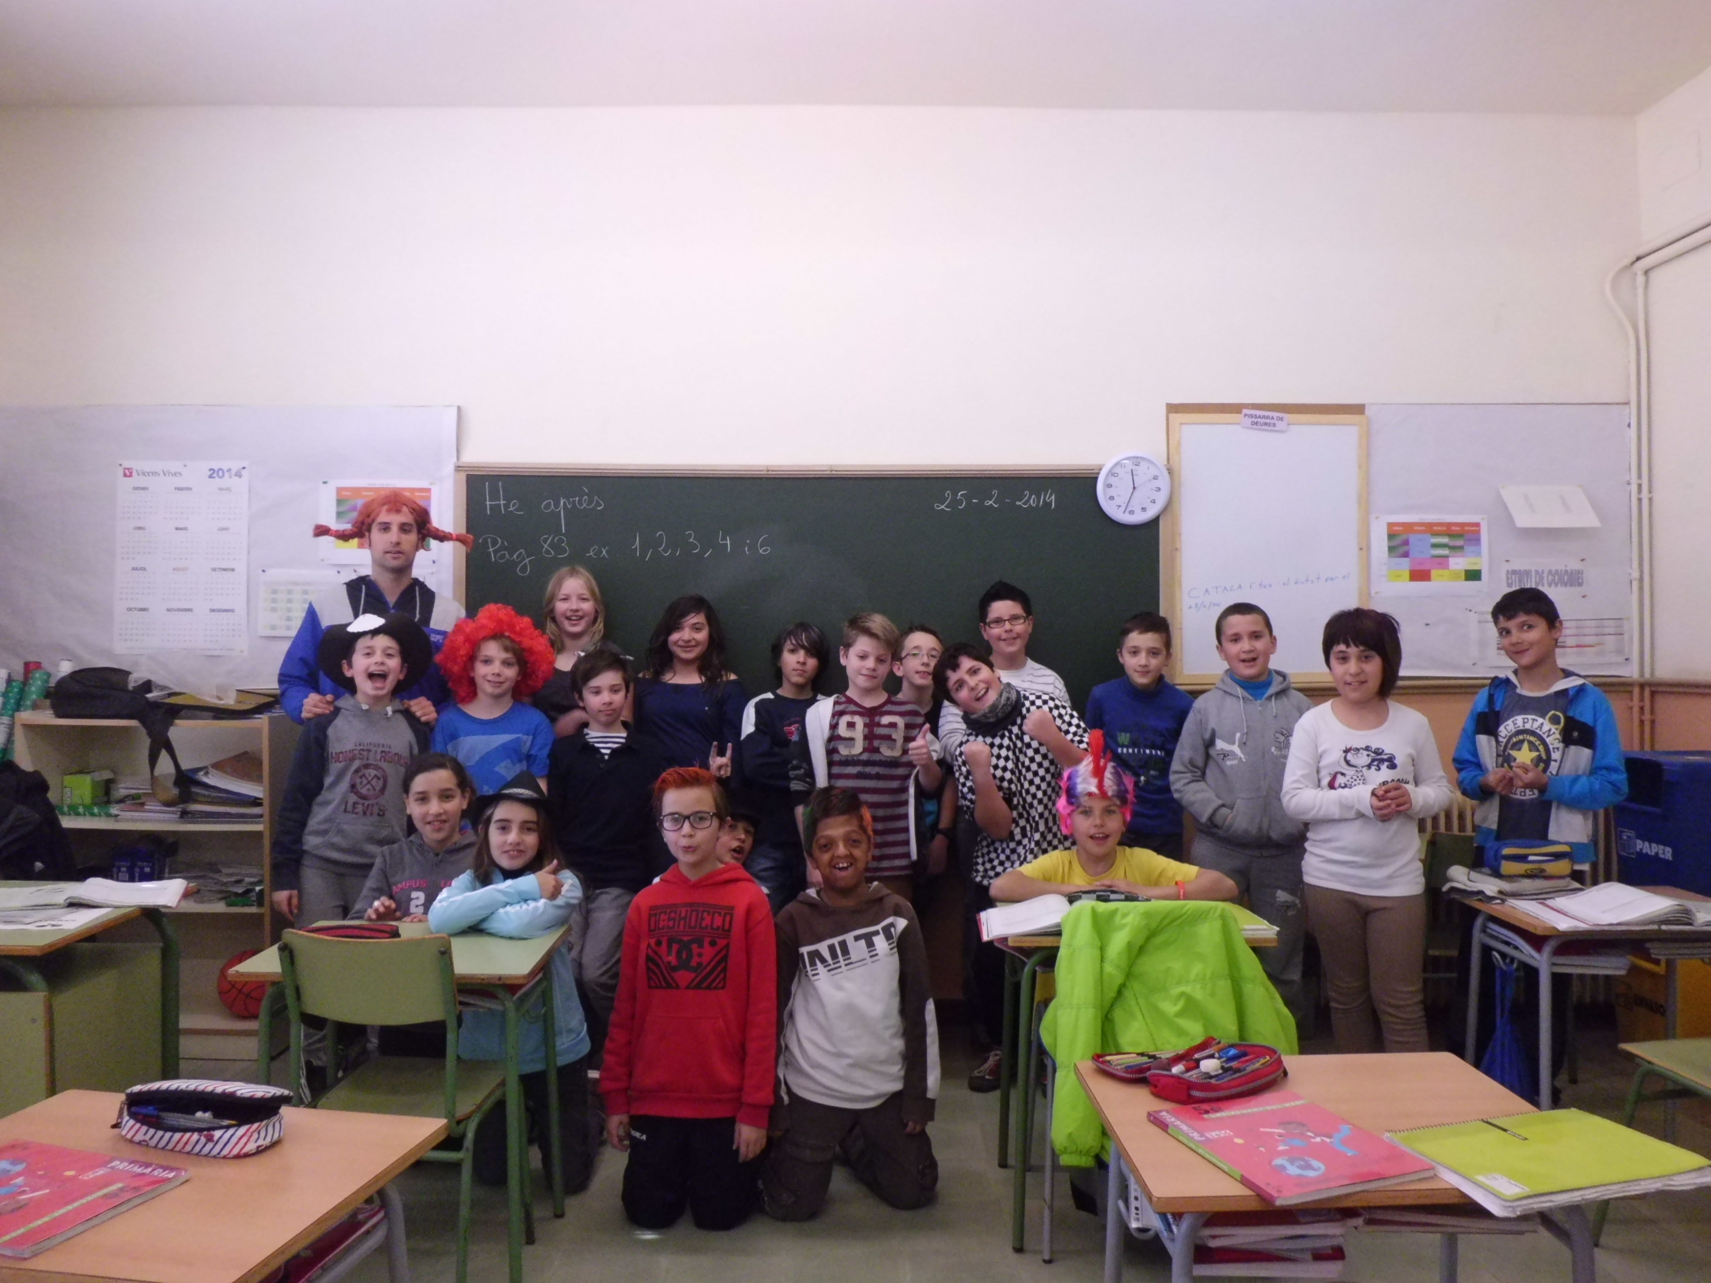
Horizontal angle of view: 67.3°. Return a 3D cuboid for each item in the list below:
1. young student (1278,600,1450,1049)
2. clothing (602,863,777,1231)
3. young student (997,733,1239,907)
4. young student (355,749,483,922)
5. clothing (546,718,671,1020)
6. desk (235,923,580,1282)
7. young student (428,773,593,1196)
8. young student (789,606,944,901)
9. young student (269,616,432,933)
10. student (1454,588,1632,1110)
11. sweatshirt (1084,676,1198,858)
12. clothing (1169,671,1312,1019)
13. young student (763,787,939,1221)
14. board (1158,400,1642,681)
[{"bbox_3d":[1.452,0.642,3.650,0.470,1.480,0.310,0,0,12],"label":"young student"},{"bbox_3d":[-0.405,0.955,3.170,0.420,0.830,0.380,0,0,-2],"label":"clothing"},{"bbox_3d":[0.680,0.800,3.480,0.650,1.120,0.500,0,0,6],"label":"young student"},{"bbox_3d":[-1.100,0.800,3.315,0.370,1.020,0.440,0,1,-6],"label":"young student"},{"bbox_3d":[-0.710,0.752,3.714,0.370,1.020,0.270,0,1,-5],"label":"clothing"},{"bbox_3d":[-0.984,1.037,2.872,0.601,0.709,0.492,0,0,-2],"label":"desk"},{"bbox_3d":[-0.865,0.863,3.280,0.420,1.050,0.520,0,0,5],"label":"young student"},{"bbox_3d":[0.032,0.607,3.862,0.460,1.385,0.300,0,1,0],"label":"young student"},{"bbox_3d":[-1.485,0.645,3.820,0.470,1.450,0.350,0,0,-11],"label":"young student"},{"bbox_3d":[1.955,0.575,3.691,0.450,1.455,0.320,1,1,31],"label":"student"},{"bbox_3d":[0.917,0.378,4.150,0.390,0.560,0.250,0,0,9],"label":"sweatshirt"},{"bbox_3d":[1.205,0.726,4.030,0.440,1.270,0.290,0,0,6],"label":"clothing"},{"bbox_3d":[-0.012,0.865,3.250,0.430,1.020,0.450,0,0,-5],"label":"young student"},{"bbox_3d":[1.975,-0.367,4.670,1.690,1.000,0.040,0,0,-2],"label":"board"}]

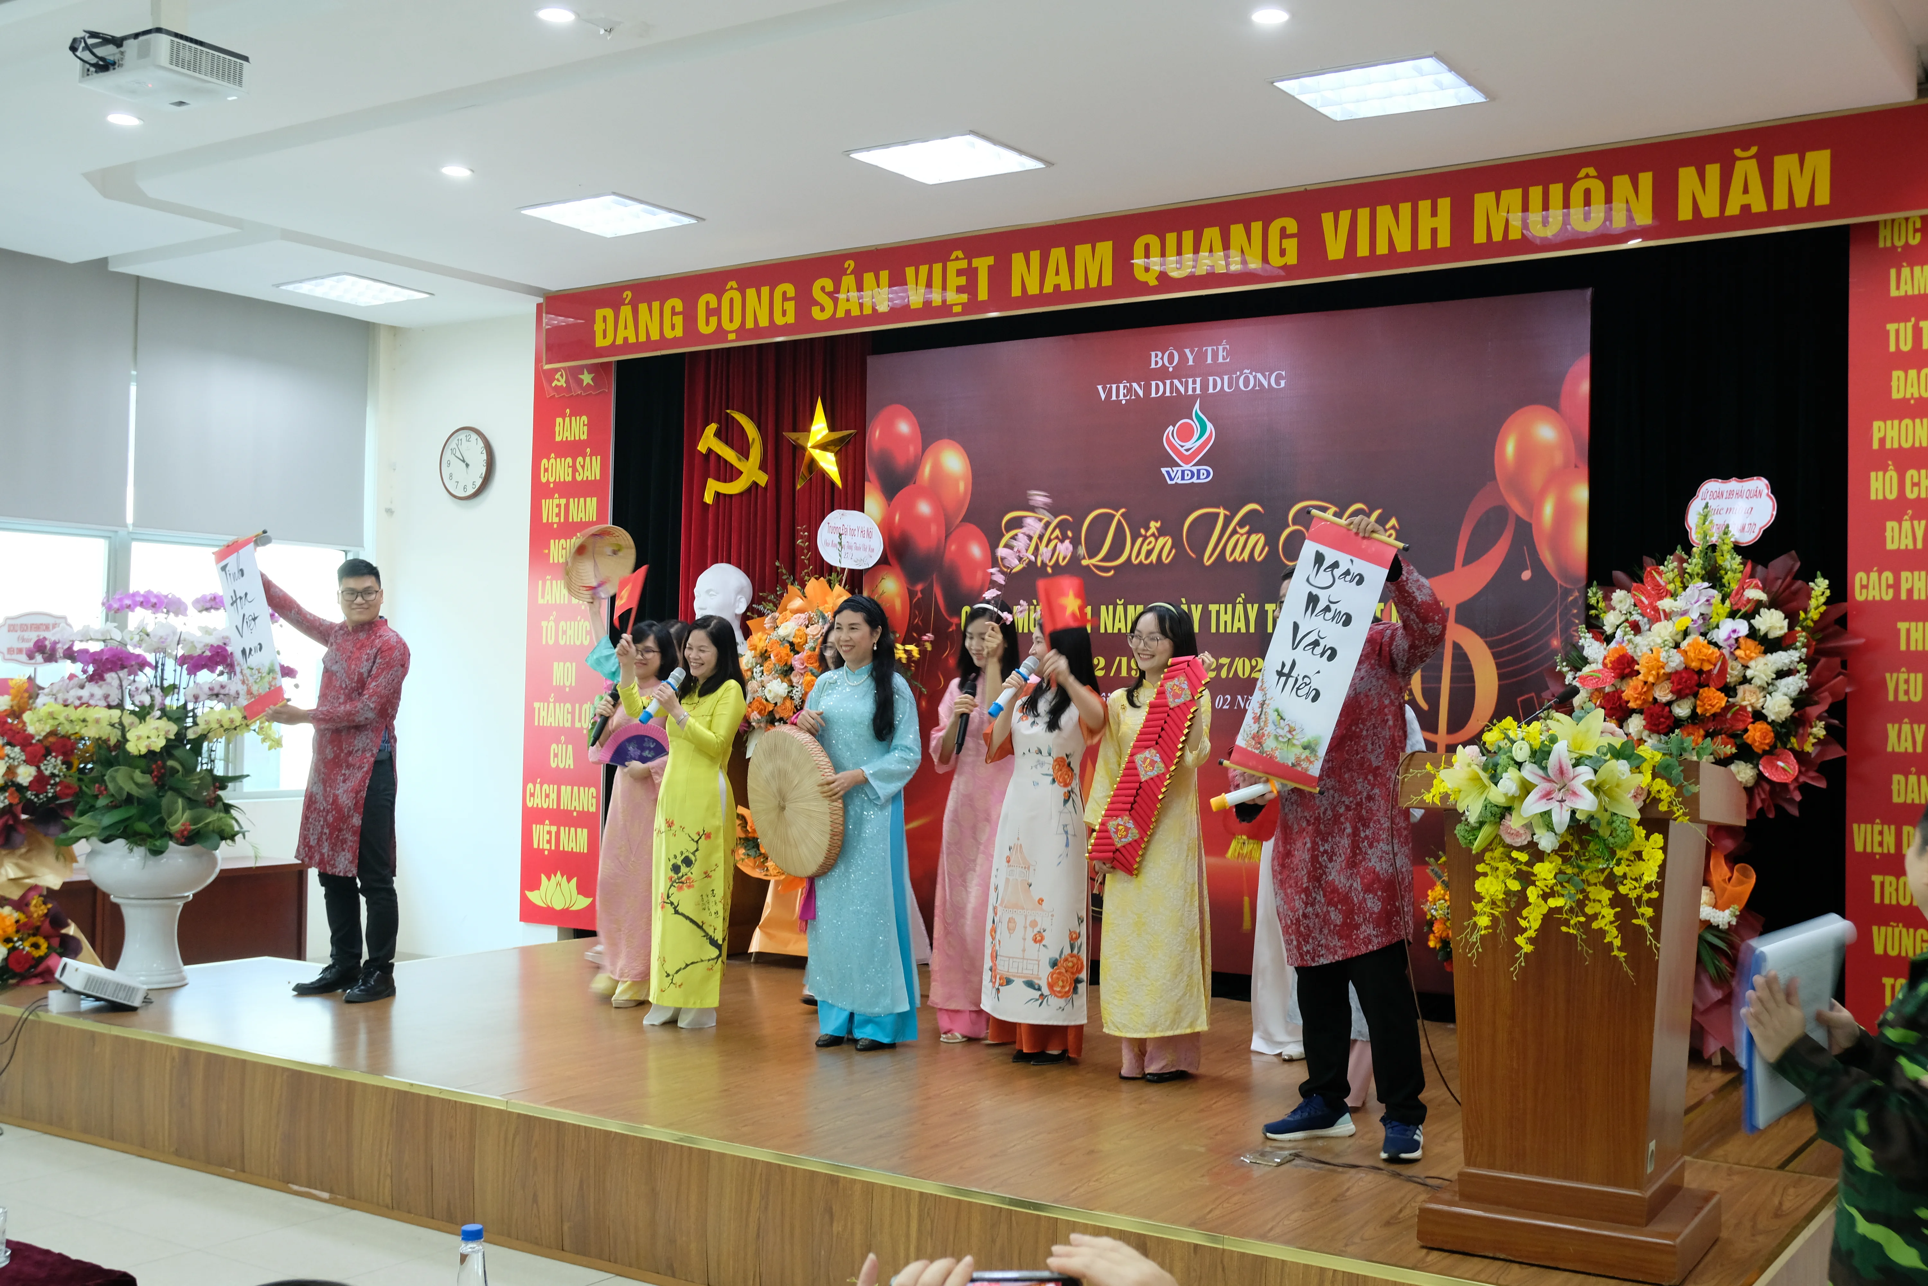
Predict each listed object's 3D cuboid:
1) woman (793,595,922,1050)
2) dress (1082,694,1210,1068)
[{"bbox_3d":[-0.369,0.633,7.156,0.480,1.600,0.380,0,-2,38],"label":"woman"},{"bbox_3d":[0.633,0.779,6.688,0.460,1.284,0.340,0,-2,35],"label":"dress"}]

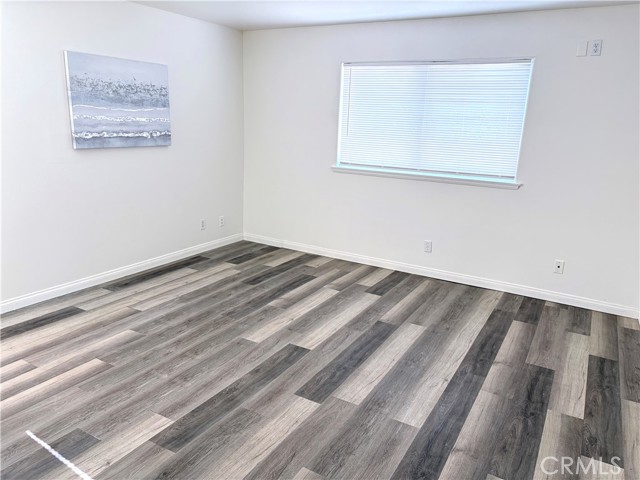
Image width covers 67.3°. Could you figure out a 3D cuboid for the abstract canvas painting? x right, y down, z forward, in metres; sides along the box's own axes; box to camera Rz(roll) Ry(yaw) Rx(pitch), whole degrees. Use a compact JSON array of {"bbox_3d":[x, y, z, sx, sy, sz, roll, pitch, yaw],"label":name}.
[{"bbox_3d":[-1.726,-1.198,4.247,0.037,0.757,1.012,10,17,29],"label":"abstract canvas painting"}]

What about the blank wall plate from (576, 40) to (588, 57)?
[{"bbox_3d":[2.090,-1.524,3.831,0.072,0.115,0.012,10,17,29],"label":"blank wall plate"}]

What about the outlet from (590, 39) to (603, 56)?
[{"bbox_3d":[2.176,-1.511,3.781,0.071,0.116,0.012,10,17,29],"label":"outlet"}]

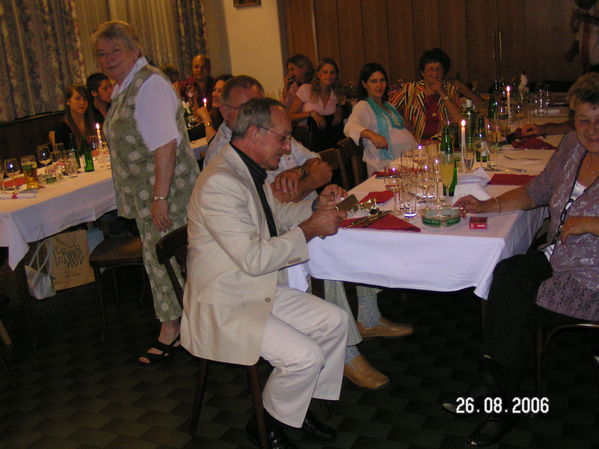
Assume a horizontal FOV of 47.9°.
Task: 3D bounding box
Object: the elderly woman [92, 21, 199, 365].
[{"bbox_3d":[-0.717,-0.155,3.307,0.460,1.640,0.500,-12,17,-25],"label":"elderly woman"}]

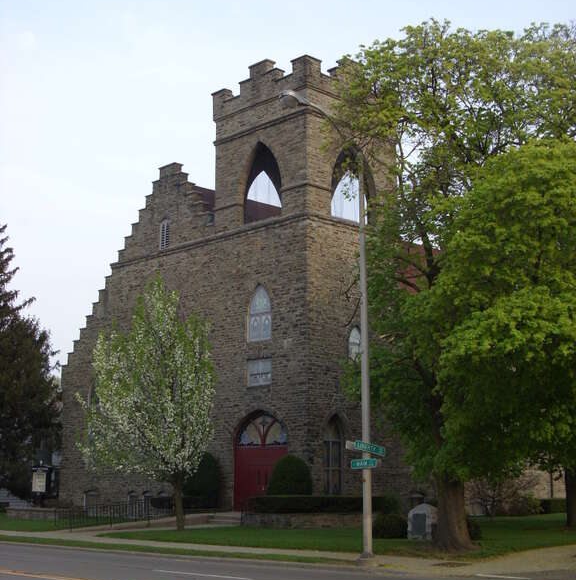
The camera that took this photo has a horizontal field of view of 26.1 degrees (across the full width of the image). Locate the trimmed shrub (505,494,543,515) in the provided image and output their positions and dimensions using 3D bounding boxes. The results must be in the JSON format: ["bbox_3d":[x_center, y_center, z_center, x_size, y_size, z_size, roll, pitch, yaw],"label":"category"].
[{"bbox_3d":[8.947,8.152,47.000,1.300,0.900,1.400,9,-12,-42],"label":"trimmed shrub"}]

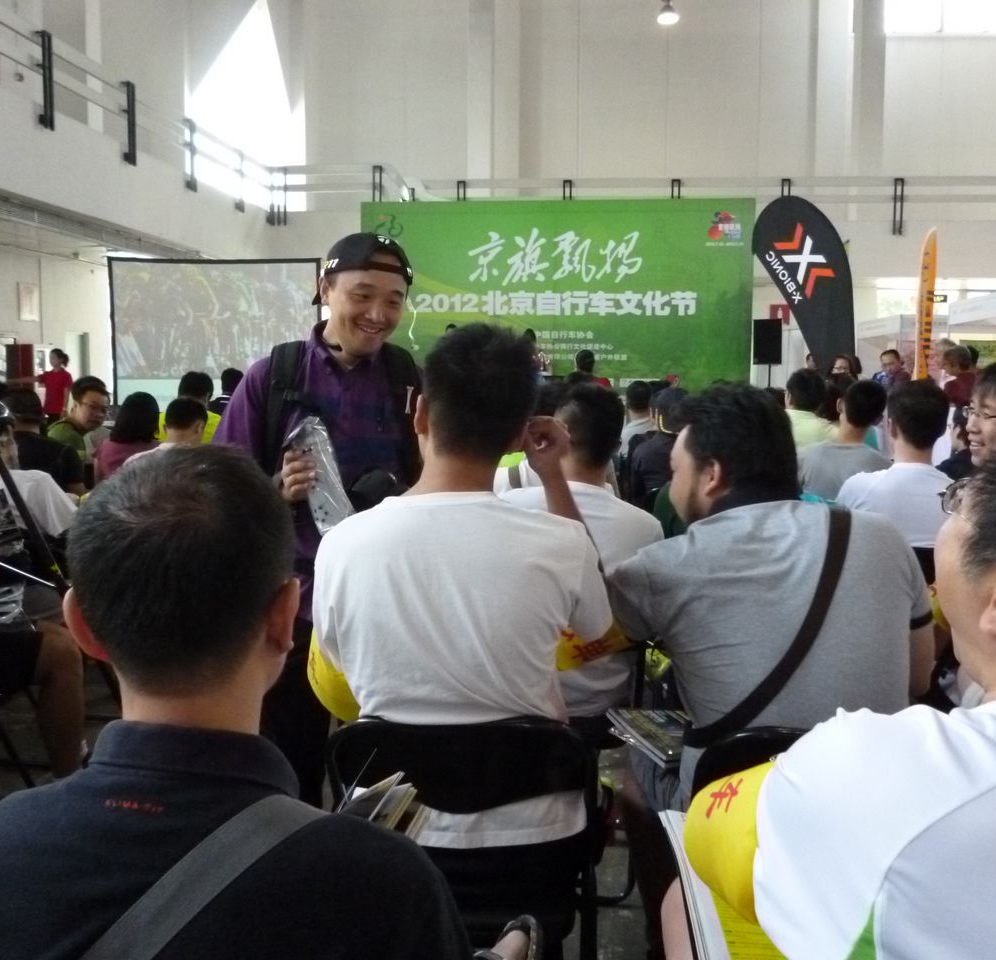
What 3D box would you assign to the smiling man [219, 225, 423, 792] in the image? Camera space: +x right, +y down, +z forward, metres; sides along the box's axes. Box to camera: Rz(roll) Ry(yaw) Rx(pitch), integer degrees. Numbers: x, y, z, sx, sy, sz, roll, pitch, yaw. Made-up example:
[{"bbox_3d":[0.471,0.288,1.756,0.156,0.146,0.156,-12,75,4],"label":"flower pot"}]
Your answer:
[{"bbox_3d":[-0.380,0.292,2.181,0.500,1.600,0.420,-2,5,-25],"label":"smiling man"}]

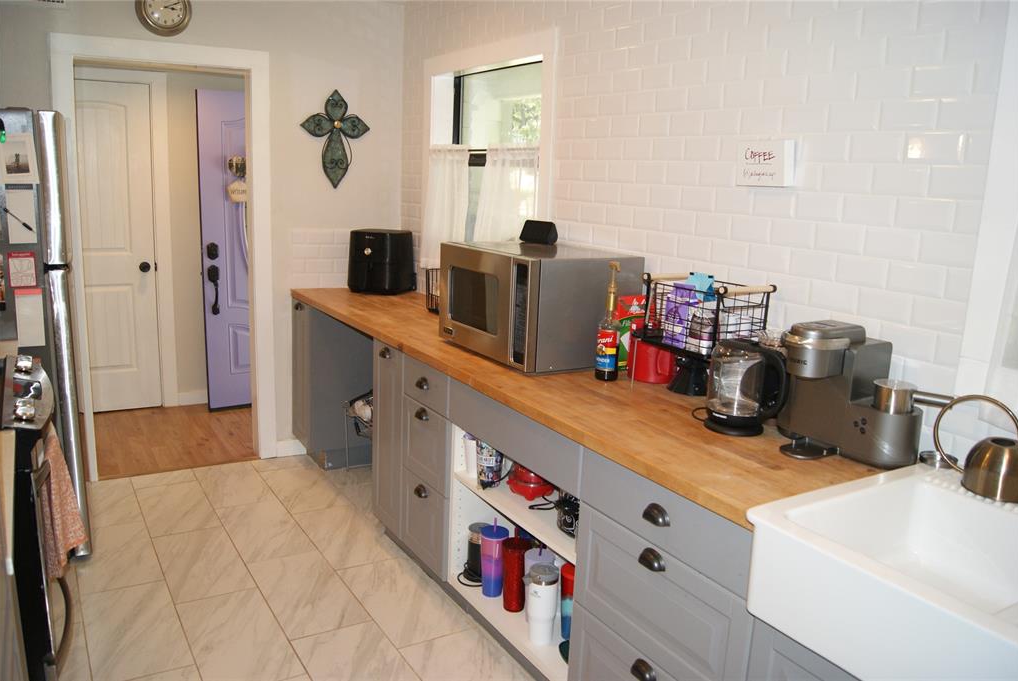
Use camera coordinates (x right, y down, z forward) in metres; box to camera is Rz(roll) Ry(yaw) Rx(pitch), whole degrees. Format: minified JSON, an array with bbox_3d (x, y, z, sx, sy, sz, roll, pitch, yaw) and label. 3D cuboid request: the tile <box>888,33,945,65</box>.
[{"bbox_3d":[0.968,-0.693,1.830,0.010,0.076,0.152,-5,14,-32],"label":"tile"}]

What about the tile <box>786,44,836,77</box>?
[{"bbox_3d":[0.829,-0.765,2.103,0.010,0.077,0.151,-6,15,-32],"label":"tile"}]

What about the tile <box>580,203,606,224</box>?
[{"bbox_3d":[0.327,-0.486,2.935,0.009,0.076,0.150,-5,14,-32],"label":"tile"}]

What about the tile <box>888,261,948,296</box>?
[{"bbox_3d":[1.011,-0.158,1.911,0.010,0.077,0.151,-6,15,-32],"label":"tile"}]

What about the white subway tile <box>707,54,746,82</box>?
[{"bbox_3d":[0.664,-0.829,2.349,0.010,0.079,0.153,-5,14,-32],"label":"white subway tile"}]

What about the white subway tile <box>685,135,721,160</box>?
[{"bbox_3d":[0.615,-0.610,2.453,0.009,0.076,0.150,-5,14,-32],"label":"white subway tile"}]

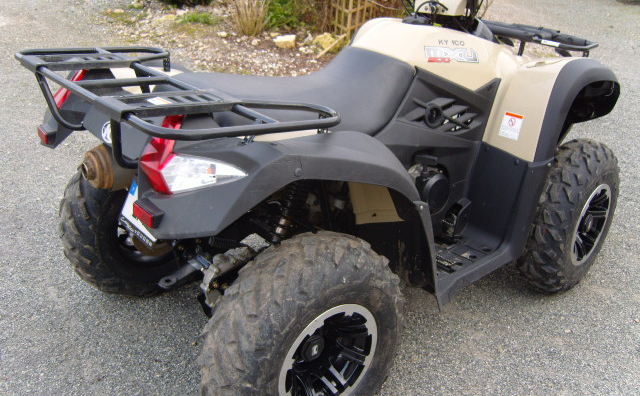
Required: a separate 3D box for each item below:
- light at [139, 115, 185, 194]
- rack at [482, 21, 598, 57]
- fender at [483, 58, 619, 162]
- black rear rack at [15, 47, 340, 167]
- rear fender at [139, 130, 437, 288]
[{"bbox_3d":[-0.333,-0.104,1.479,0.130,0.145,0.140,-18,31,-35],"label":"light"},{"bbox_3d":[0.766,-0.670,2.661,0.340,0.080,0.800,-18,31,-35],"label":"rack"},{"bbox_3d":[0.889,-0.356,2.385,0.670,0.340,0.310,-18,31,-35],"label":"fender"},{"bbox_3d":[-0.434,-0.264,1.769,0.510,0.192,1.024,-18,31,-35],"label":"black rear rack"},{"bbox_3d":[-0.042,0.092,1.755,0.890,0.605,0.310,-18,31,-35],"label":"rear fender"}]

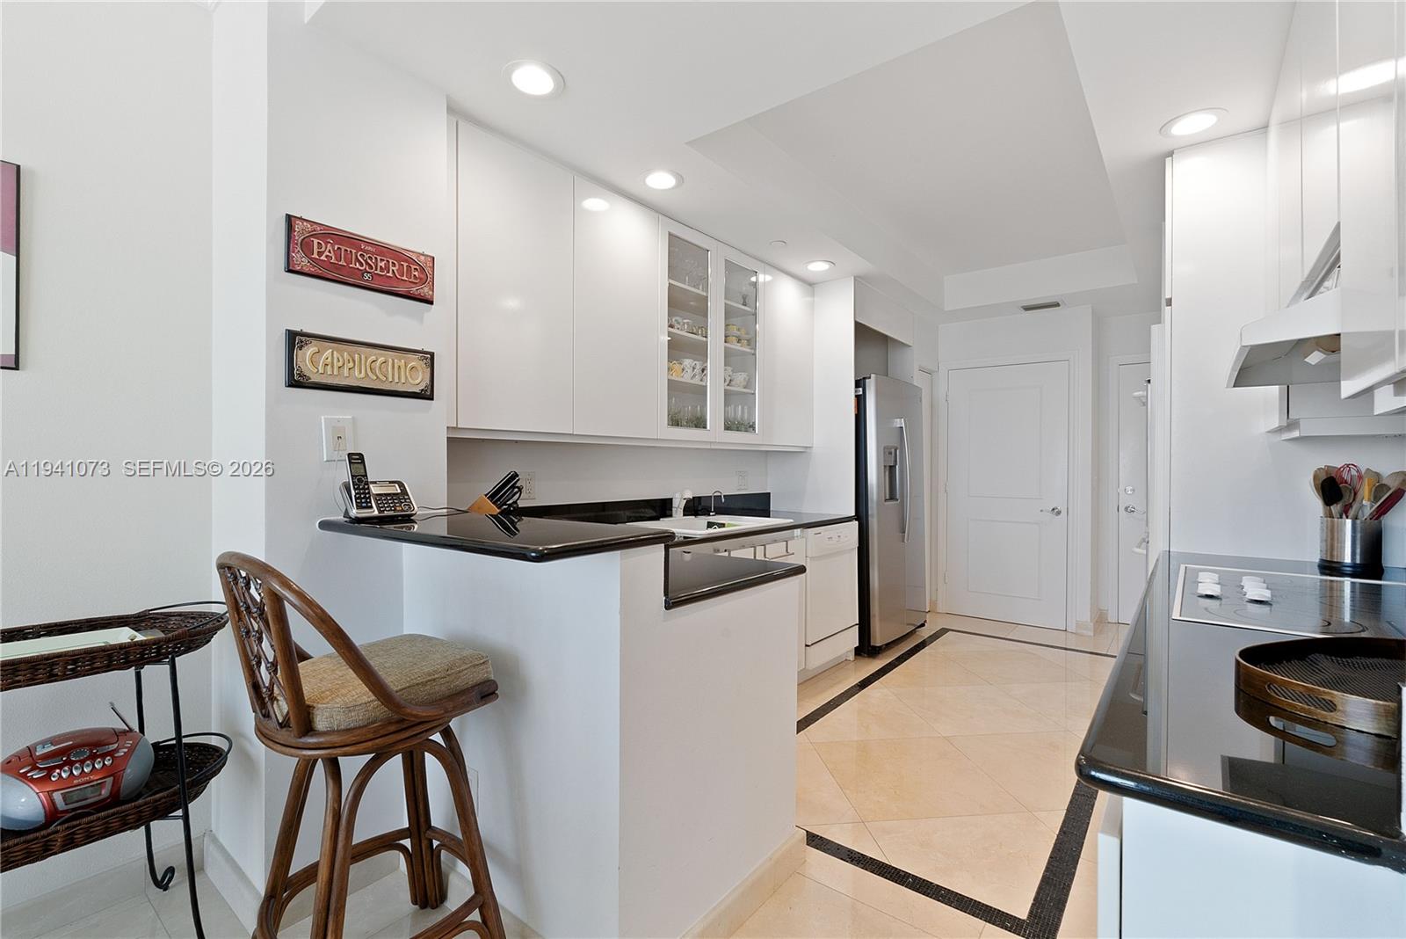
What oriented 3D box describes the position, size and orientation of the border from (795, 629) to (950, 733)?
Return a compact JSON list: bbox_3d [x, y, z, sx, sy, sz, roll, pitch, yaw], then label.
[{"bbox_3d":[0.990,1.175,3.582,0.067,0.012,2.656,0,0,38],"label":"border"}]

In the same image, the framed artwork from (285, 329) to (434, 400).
[{"bbox_3d":[-0.947,-0.283,1.760,0.027,0.150,0.392,0,0,38],"label":"framed artwork"}]

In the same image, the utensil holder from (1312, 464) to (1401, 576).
[{"bbox_3d":[1.917,0.138,1.839,0.163,0.306,0.173,0,0,38],"label":"utensil holder"}]

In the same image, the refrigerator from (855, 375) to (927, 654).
[{"bbox_3d":[1.117,0.288,4.513,0.726,1.782,0.963,0,0,38],"label":"refrigerator"}]

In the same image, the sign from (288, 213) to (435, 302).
[{"bbox_3d":[-0.947,-0.576,1.760,0.027,0.146,0.392,0,0,38],"label":"sign"}]

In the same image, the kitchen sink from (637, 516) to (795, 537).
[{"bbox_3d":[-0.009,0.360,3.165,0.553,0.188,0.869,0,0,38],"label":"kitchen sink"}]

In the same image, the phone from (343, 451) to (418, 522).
[{"bbox_3d":[-0.887,0.044,1.720,0.138,0.182,0.160,0,0,38],"label":"phone"}]

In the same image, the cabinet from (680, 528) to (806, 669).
[{"bbox_3d":[-0.002,0.715,3.179,0.607,0.790,1.057,0,0,38],"label":"cabinet"}]

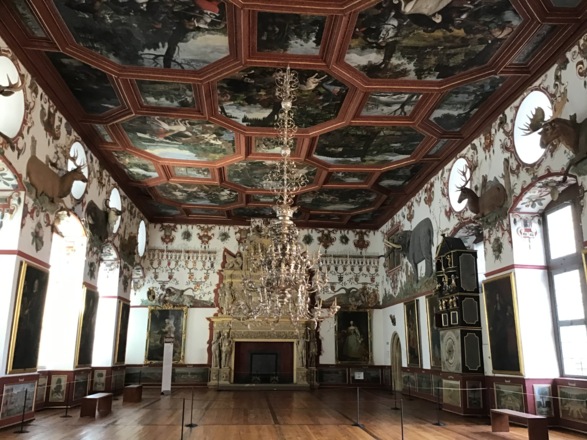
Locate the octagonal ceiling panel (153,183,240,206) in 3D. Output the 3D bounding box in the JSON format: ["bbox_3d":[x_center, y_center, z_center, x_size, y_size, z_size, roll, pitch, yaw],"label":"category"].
[{"bbox_3d":[-4.141,-1.067,22.827,3.400,0.150,3.200,2,-14,-5],"label":"octagonal ceiling panel"}]

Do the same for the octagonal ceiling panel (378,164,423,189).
[{"bbox_3d":[4.115,-1.727,20.689,1.178,0.150,2.759,1,-14,-4],"label":"octagonal ceiling panel"}]

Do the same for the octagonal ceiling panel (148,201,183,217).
[{"bbox_3d":[-6.101,-0.591,25.293,1.245,0.150,2.658,1,-14,-4],"label":"octagonal ceiling panel"}]

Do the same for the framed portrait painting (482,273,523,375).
[{"bbox_3d":[5.416,2.719,13.585,0.100,2.430,1.720,2,-14,-5],"label":"framed portrait painting"}]

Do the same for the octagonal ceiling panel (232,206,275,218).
[{"bbox_3d":[-1.246,-0.382,26.056,3.399,0.150,1.716,1,-14,-4],"label":"octagonal ceiling panel"}]

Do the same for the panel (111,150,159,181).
[{"bbox_3d":[-5.798,-1.917,19.511,1.320,0.150,3.200,2,-14,-5],"label":"panel"}]

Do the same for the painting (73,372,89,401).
[{"bbox_3d":[-6.683,5.285,16.609,0.060,0.780,1.480,2,-14,-5],"label":"painting"}]

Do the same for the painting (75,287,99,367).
[{"bbox_3d":[-6.639,3.453,16.970,0.100,2.500,1.680,2,-14,-5],"label":"painting"}]

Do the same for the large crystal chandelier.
[{"bbox_3d":[-0.184,-0.721,11.548,2.300,5.950,2.300,2,-14,-5],"label":"large crystal chandelier"}]

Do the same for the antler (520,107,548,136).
[{"bbox_3d":[5.131,-2.108,11.224,0.450,0.600,0.450,2,-14,-5],"label":"antler"}]

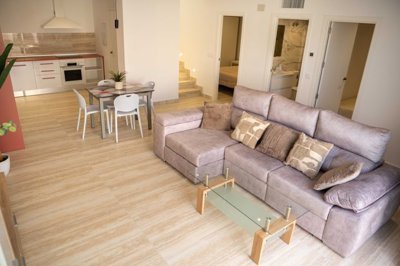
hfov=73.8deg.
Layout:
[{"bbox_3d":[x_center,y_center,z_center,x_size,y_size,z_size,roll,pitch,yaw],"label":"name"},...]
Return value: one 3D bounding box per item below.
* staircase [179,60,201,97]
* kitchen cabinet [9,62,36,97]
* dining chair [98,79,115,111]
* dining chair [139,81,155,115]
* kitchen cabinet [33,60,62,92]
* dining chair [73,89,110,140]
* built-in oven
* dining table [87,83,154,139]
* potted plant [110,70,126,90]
[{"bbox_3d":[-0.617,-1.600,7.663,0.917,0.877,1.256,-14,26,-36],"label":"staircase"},{"bbox_3d":[-4.528,-1.385,6.728,0.598,0.867,0.568,-14,26,-36],"label":"kitchen cabinet"},{"bbox_3d":[-1.638,-0.524,4.895,0.469,0.788,0.509,-14,26,-36],"label":"dining chair"},{"bbox_3d":[-1.121,-0.521,4.940,0.489,0.788,0.459,-14,26,-36],"label":"dining chair"},{"bbox_3d":[-4.056,-1.515,7.070,0.596,0.838,0.568,-14,26,-36],"label":"kitchen cabinet"},{"bbox_3d":[-1.828,-0.365,4.465,0.494,0.788,0.479,-14,26,-36],"label":"dining chair"},{"bbox_3d":[-3.572,-1.715,7.387,0.614,0.638,0.558,-14,26,-36],"label":"built-in oven"},{"bbox_3d":[-1.400,-0.410,4.700,0.942,0.733,0.713,-14,26,-36],"label":"dining table"},{"bbox_3d":[-1.398,-0.915,4.580,0.264,0.294,0.264,-14,26,-36],"label":"potted plant"}]

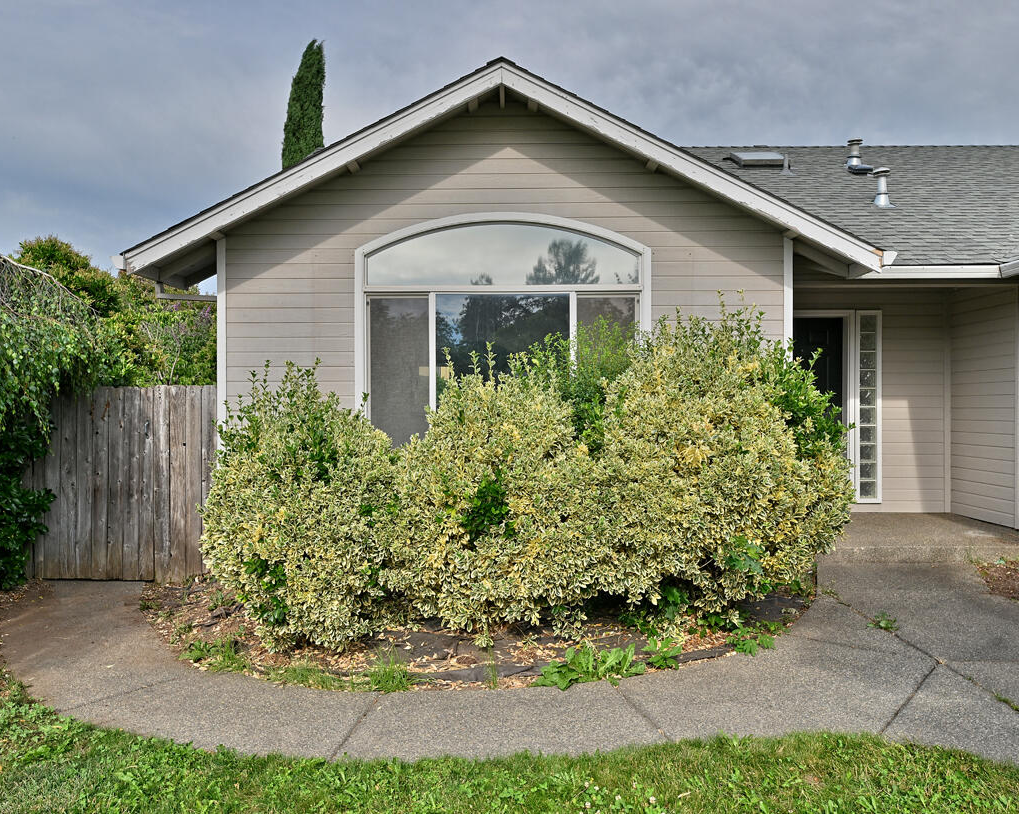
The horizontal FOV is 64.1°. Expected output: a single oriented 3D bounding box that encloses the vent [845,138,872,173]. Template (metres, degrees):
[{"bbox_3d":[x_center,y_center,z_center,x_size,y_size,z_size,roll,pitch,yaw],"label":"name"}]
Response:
[{"bbox_3d":[4.803,-3.447,11.200,0.350,0.480,0.330,0,0,0],"label":"vent"}]

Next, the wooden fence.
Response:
[{"bbox_3d":[-3.510,0.686,7.250,1.780,1.740,0.080,0,0,0],"label":"wooden fence"}]

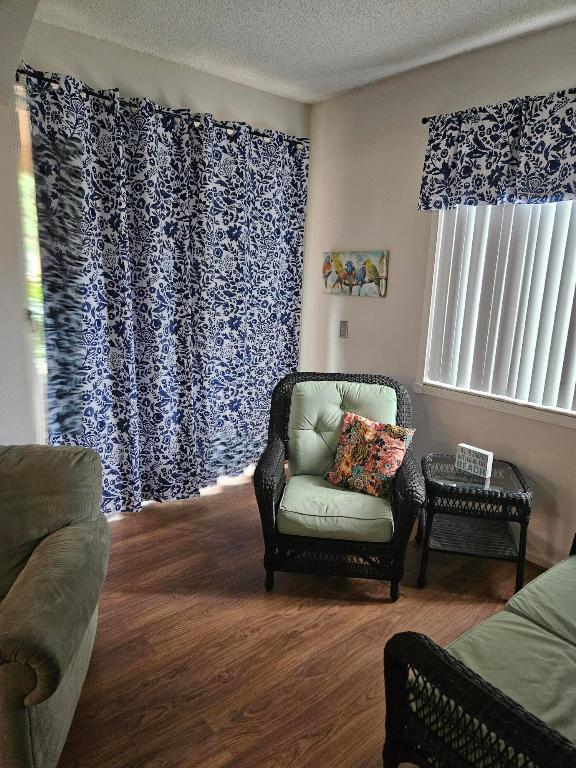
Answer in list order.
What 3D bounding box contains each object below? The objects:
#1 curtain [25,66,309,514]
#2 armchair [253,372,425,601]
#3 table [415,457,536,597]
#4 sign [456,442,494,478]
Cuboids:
[{"bbox_3d":[-0.534,-0.403,2.997,1.682,2.219,0.131,-9,16,-40],"label":"curtain"},{"bbox_3d":[0.243,0.449,2.559,0.761,0.921,0.740,3,13,4],"label":"armchair"},{"bbox_3d":[0.877,0.679,2.510,0.461,0.529,0.450,3,13,7],"label":"table"},{"bbox_3d":[0.904,0.371,2.480,0.035,0.123,0.166,-9,17,-41],"label":"sign"}]

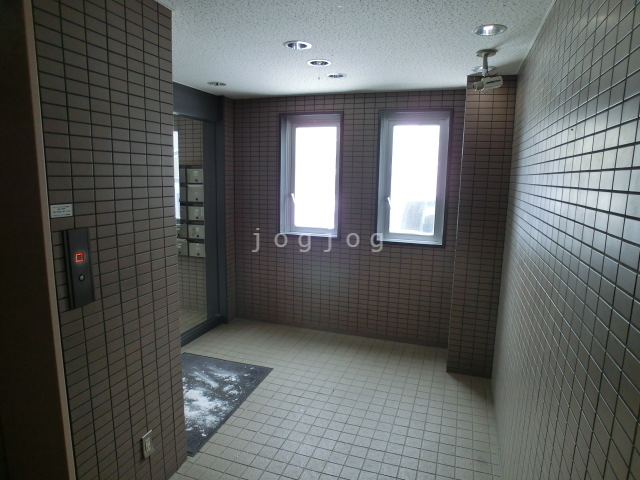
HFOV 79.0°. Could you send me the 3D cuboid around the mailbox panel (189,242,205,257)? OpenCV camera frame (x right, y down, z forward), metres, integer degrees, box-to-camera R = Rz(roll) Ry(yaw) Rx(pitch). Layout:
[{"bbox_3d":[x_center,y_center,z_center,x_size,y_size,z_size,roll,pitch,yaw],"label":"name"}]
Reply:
[{"bbox_3d":[-1.371,0.118,4.382,0.238,0.166,0.150,4,9,18],"label":"mailbox panel"}]

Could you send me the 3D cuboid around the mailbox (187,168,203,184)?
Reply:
[{"bbox_3d":[-1.354,-0.697,4.253,0.242,0.161,0.150,4,9,18],"label":"mailbox"}]

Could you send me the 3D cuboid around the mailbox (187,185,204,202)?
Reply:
[{"bbox_3d":[-1.358,-0.511,4.282,0.243,0.193,0.150,4,9,18],"label":"mailbox"}]

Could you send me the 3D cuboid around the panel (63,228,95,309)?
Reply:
[{"bbox_3d":[-0.912,0.106,1.471,0.025,0.295,0.087,4,9,18],"label":"panel"}]

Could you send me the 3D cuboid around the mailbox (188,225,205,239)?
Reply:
[{"bbox_3d":[-1.368,-0.087,4.350,0.241,0.162,0.150,4,9,18],"label":"mailbox"}]

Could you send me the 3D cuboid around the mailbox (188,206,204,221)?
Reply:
[{"bbox_3d":[-1.362,-0.292,4.317,0.241,0.161,0.150,4,9,18],"label":"mailbox"}]

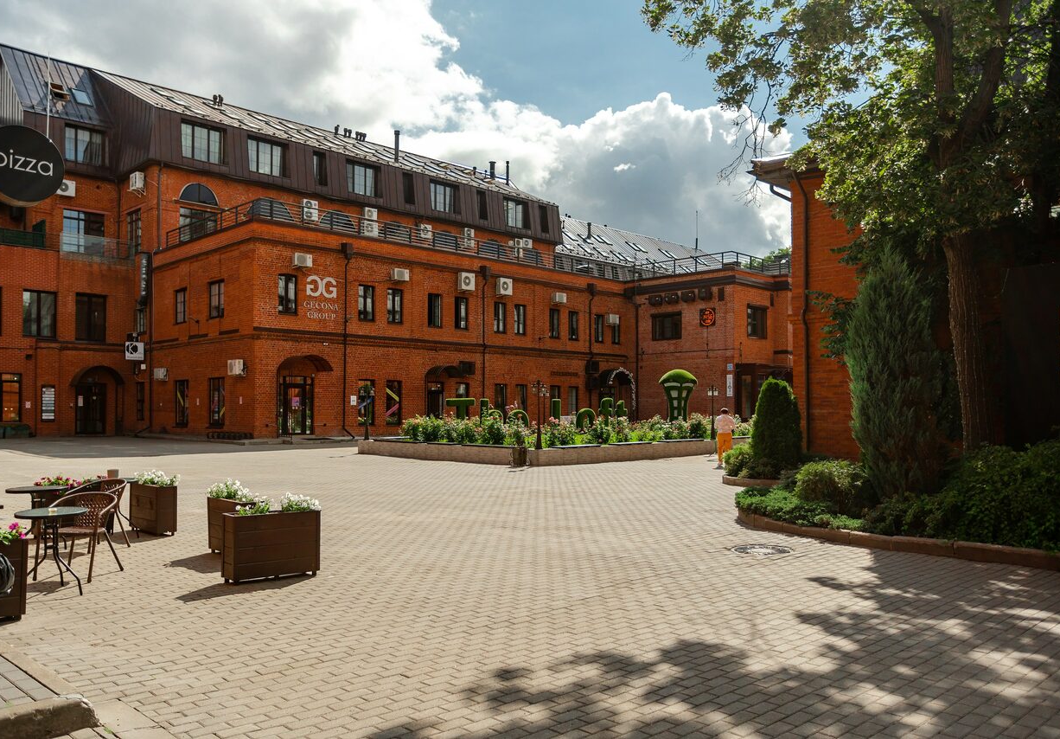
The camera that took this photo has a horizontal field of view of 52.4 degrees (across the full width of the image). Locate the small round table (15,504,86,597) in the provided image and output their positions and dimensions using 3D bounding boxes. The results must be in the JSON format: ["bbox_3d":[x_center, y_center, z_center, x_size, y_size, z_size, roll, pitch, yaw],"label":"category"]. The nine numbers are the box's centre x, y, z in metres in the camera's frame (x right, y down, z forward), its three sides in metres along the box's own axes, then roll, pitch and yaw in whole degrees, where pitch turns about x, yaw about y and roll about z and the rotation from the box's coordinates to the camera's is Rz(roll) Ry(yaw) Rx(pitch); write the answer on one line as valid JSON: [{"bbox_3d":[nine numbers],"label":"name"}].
[{"bbox_3d":[-4.235,1.618,9.542,0.630,0.700,0.630,0,-2,0],"label":"small round table"}]

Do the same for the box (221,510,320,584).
[{"bbox_3d":[-2.347,1.602,9.807,0.840,0.600,0.270,2,-3,-40],"label":"box"}]

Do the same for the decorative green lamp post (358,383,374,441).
[{"bbox_3d":[-5.471,1.431,35.972,0.580,1.950,0.550,0,-2,0],"label":"decorative green lamp post"}]

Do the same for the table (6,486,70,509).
[{"bbox_3d":[-5.769,1.742,12.590,0.630,0.700,0.630,0,-2,0],"label":"table"}]

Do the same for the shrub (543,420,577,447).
[{"bbox_3d":[0.866,1.846,31.253,1.000,0.820,0.950,0,-2,0],"label":"shrub"}]

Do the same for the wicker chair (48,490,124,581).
[{"bbox_3d":[-4.400,1.623,10.513,0.580,0.770,0.650,0,-2,1],"label":"wicker chair"}]

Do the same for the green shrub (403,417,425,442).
[{"bbox_3d":[-3.836,1.982,35.500,0.750,0.900,0.750,0,-2,0],"label":"green shrub"}]

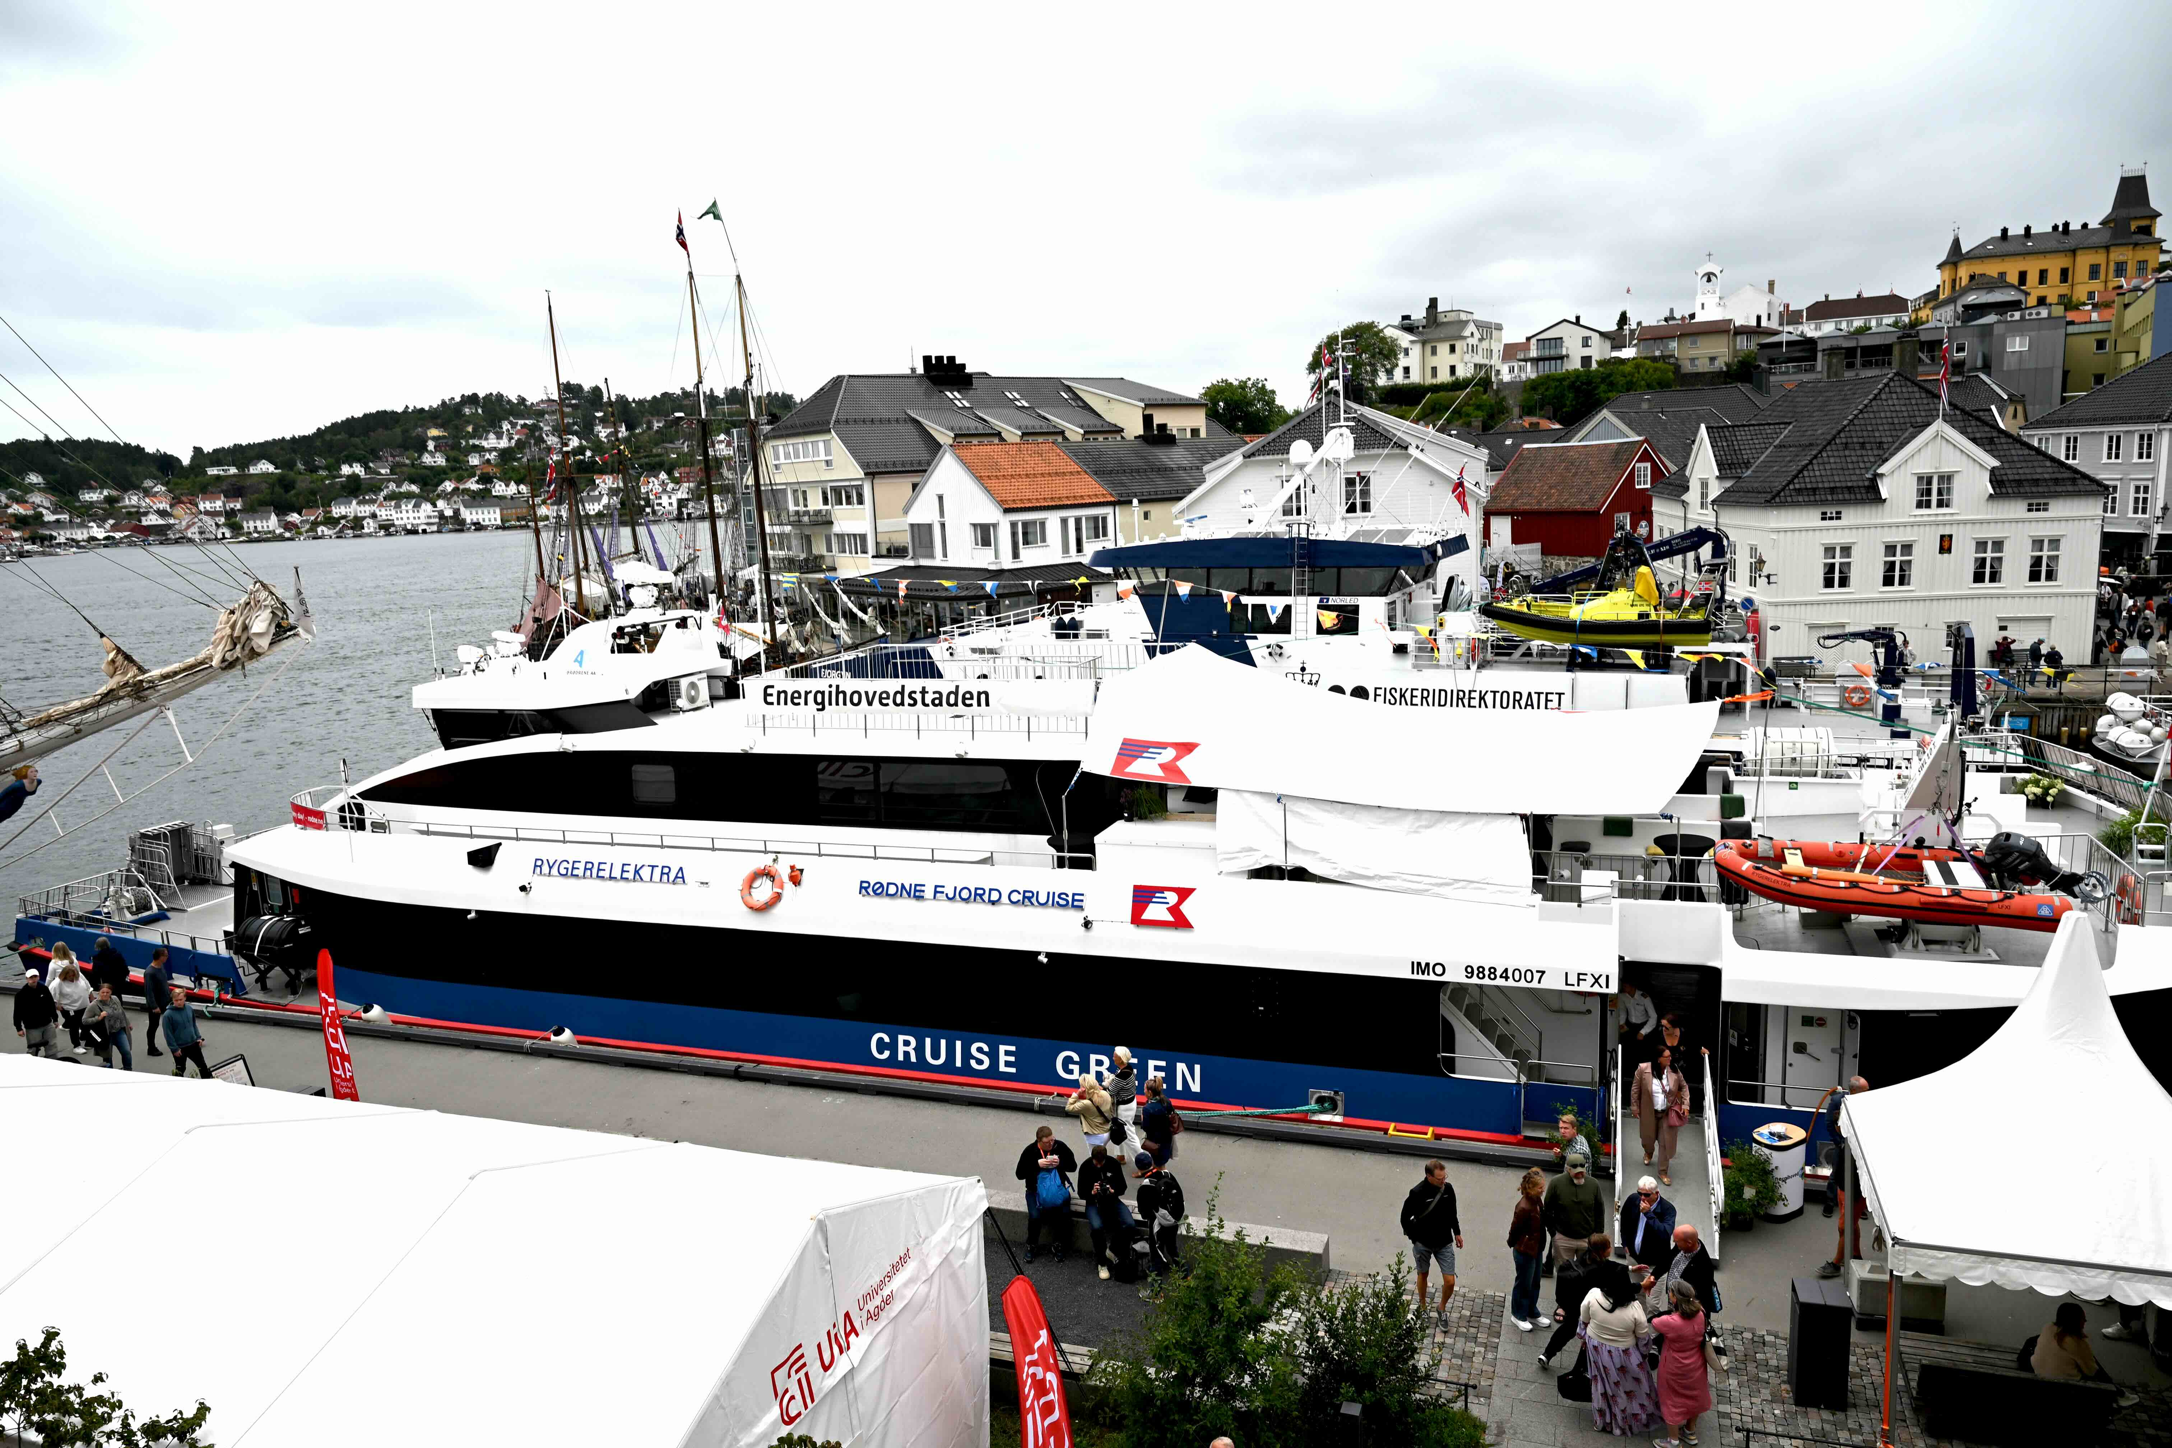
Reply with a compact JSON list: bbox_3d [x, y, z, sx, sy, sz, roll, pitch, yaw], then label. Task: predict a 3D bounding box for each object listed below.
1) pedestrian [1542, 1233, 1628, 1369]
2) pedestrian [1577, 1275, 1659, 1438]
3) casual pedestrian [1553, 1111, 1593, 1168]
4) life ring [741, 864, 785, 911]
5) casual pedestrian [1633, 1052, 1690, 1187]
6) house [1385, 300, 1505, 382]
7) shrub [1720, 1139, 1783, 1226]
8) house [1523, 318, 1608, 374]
[{"bbox_3d":[4.715,5.451,13.610,0.820,1.580,0.520,-2,10,6],"label":"pedestrian"},{"bbox_3d":[4.770,5.570,12.910,0.700,1.580,0.520,0,10,14],"label":"pedestrian"},{"bbox_3d":[5.136,5.005,15.435,0.450,1.790,0.500,-6,10,-18],"label":"casual pedestrian"},{"bbox_3d":[-4.868,2.482,21.826,0.740,0.750,0.120,1,-9,20],"label":"life ring"},{"bbox_3d":[6.967,4.748,17.614,0.620,1.700,0.500,2,11,23],"label":"casual pedestrian"},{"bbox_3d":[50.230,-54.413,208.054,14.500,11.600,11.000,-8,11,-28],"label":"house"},{"bbox_3d":[7.999,5.449,17.405,0.750,1.100,0.750,1,11,19],"label":"shrub"},{"bbox_3d":[60.100,-46.845,180.578,10.000,7.300,9.300,3,12,28],"label":"house"}]

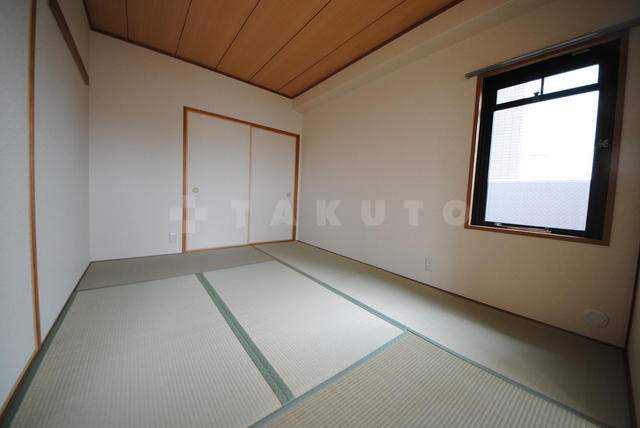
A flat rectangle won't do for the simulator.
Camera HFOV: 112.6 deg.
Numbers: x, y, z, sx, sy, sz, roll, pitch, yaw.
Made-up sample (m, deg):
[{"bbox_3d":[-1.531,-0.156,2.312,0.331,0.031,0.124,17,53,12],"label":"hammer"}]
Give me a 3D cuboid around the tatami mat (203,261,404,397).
[{"bbox_3d":[-0.329,0.679,1.764,0.834,0.040,1.711,0,5,-39],"label":"tatami mat"}]

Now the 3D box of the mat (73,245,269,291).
[{"bbox_3d":[-1.483,0.566,2.490,1.711,0.040,0.851,0,5,-39],"label":"mat"}]

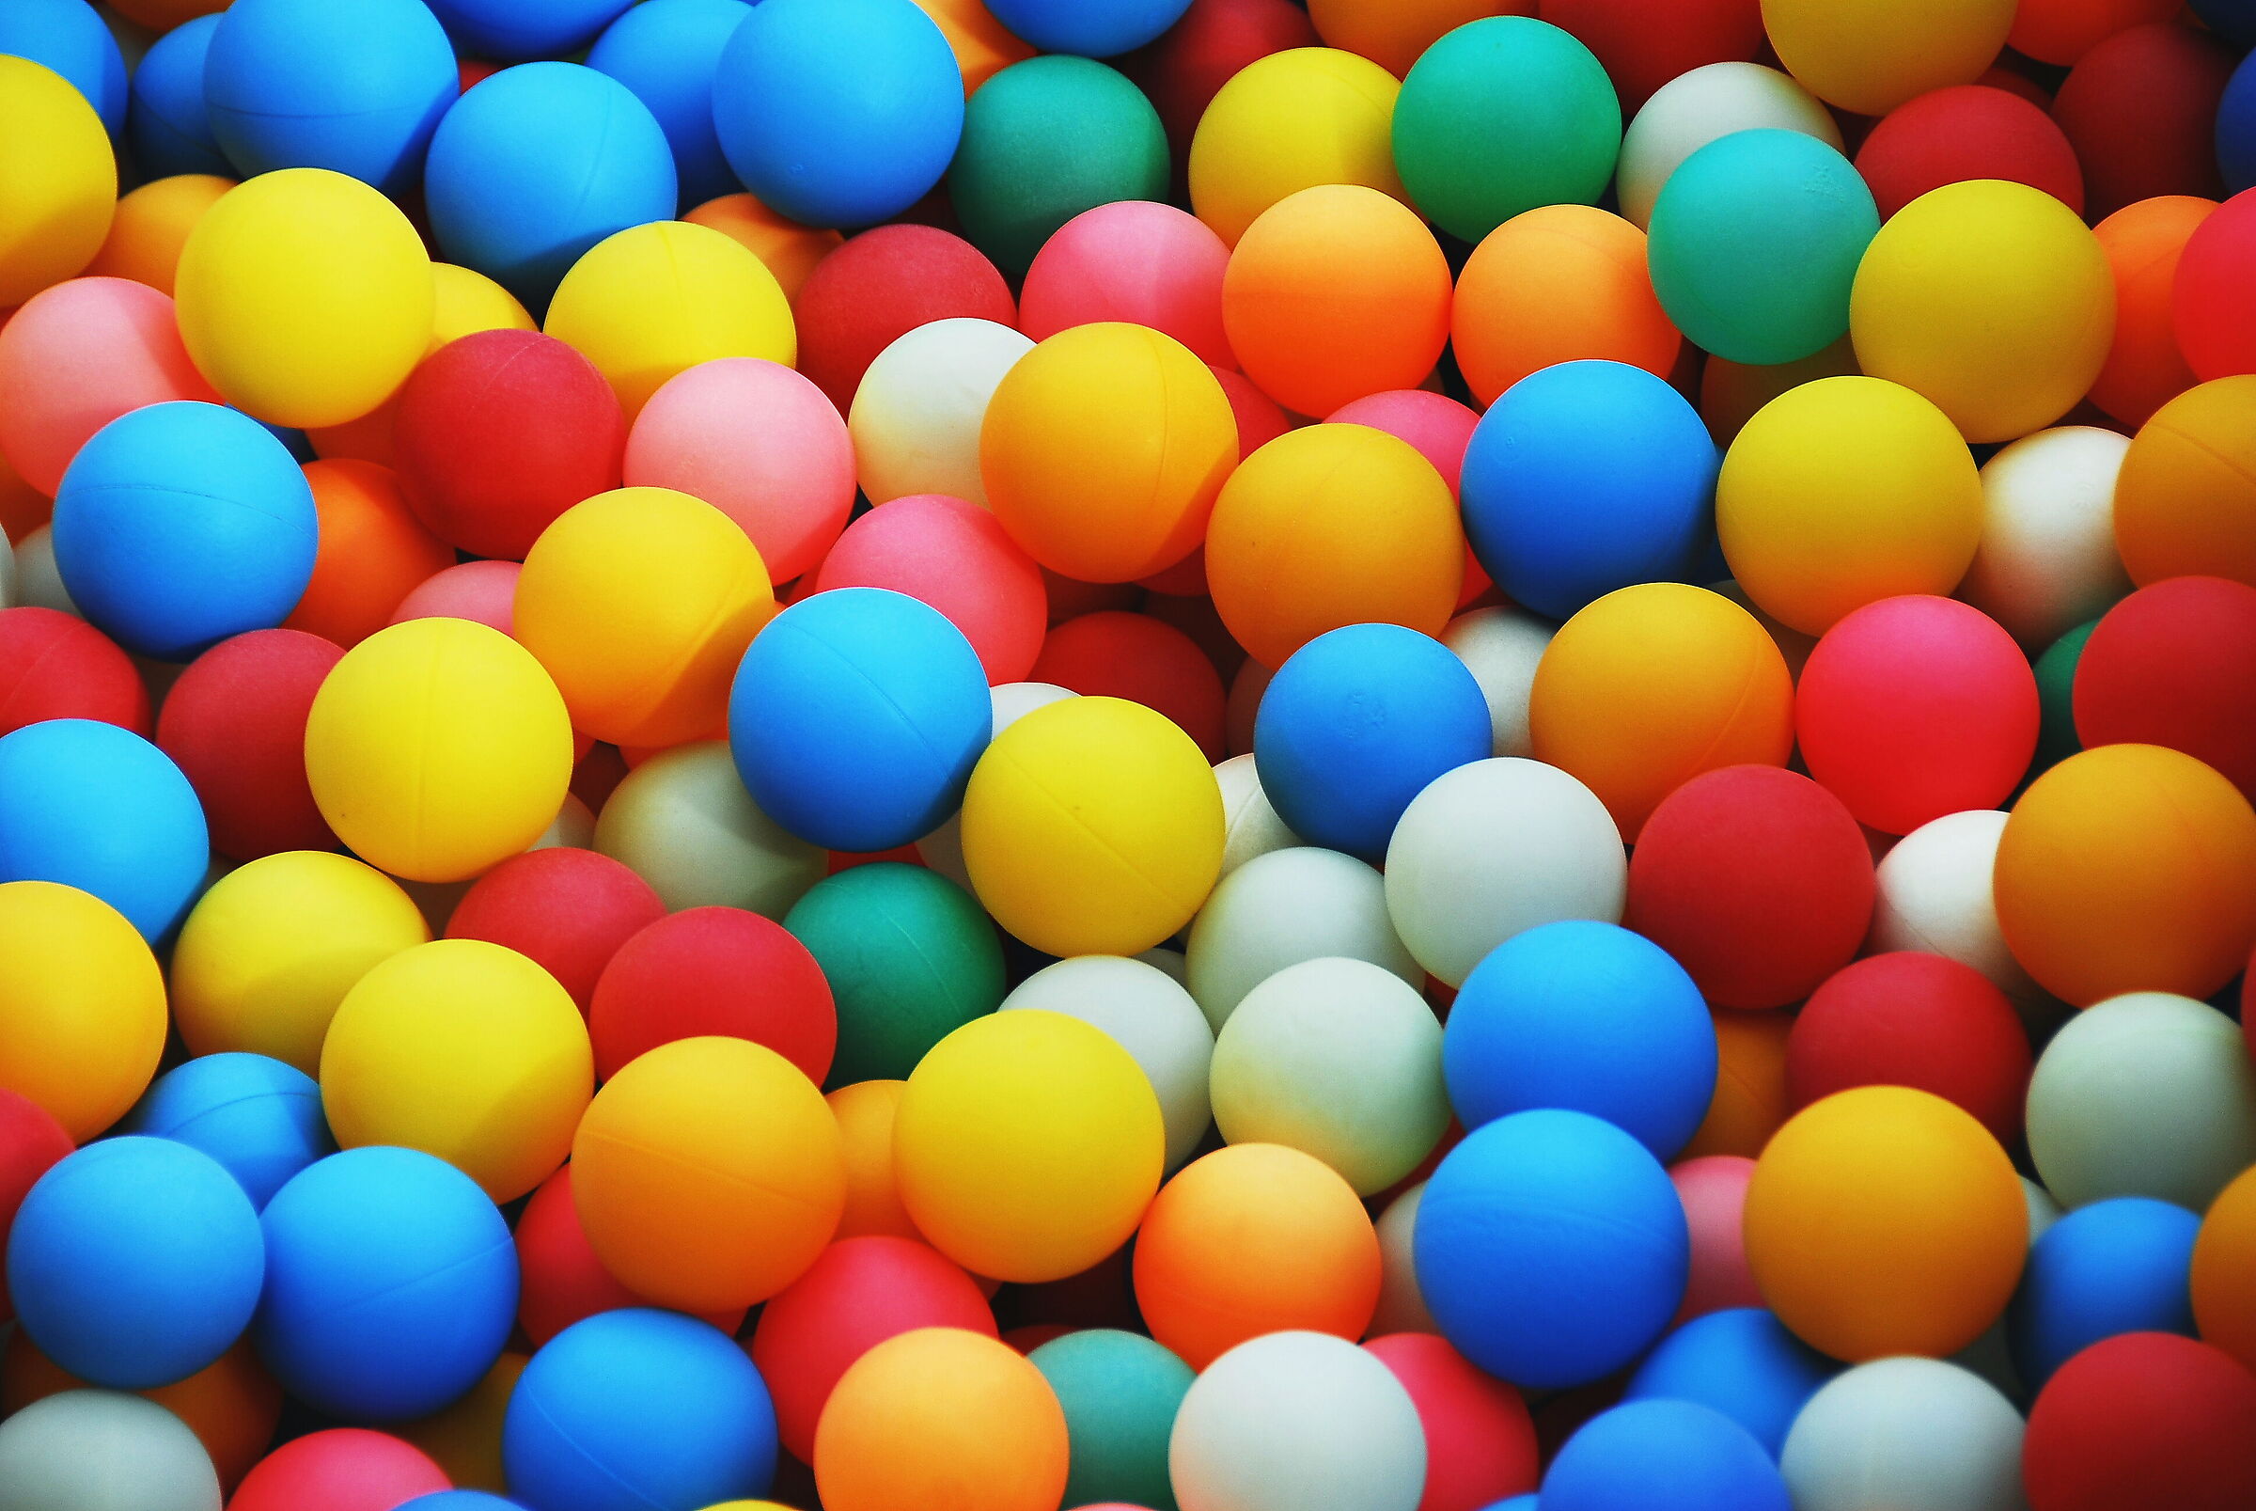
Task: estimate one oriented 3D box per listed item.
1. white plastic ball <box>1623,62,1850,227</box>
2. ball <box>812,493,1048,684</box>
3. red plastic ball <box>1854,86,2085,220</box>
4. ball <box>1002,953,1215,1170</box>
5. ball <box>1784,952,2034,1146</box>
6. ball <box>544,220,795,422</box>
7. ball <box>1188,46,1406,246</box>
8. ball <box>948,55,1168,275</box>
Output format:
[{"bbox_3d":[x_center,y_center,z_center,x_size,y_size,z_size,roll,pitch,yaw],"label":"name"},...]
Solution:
[{"bbox_3d":[0.172,-0.164,3.599,0.065,0.065,0.065,-3,45,3],"label":"white plastic ball"},{"bbox_3d":[-0.055,-0.040,3.553,0.065,0.065,0.065,-3,45,3],"label":"ball"},{"bbox_3d":[0.234,-0.154,3.534,0.065,0.065,0.065,-3,45,3],"label":"red plastic ball"},{"bbox_3d":[-0.008,0.087,3.452,0.065,0.065,0.065,-3,45,3],"label":"ball"},{"bbox_3d":[0.207,0.085,3.370,0.065,0.065,0.065,-3,45,3],"label":"ball"},{"bbox_3d":[-0.132,-0.117,3.638,0.072,0.072,0.072,-3,45,3],"label":"ball"},{"bbox_3d":[0.054,-0.170,3.696,0.072,0.072,0.072,-3,45,3],"label":"ball"},{"bbox_3d":[-0.020,-0.169,3.660,0.065,0.065,0.065,-3,45,3],"label":"ball"}]

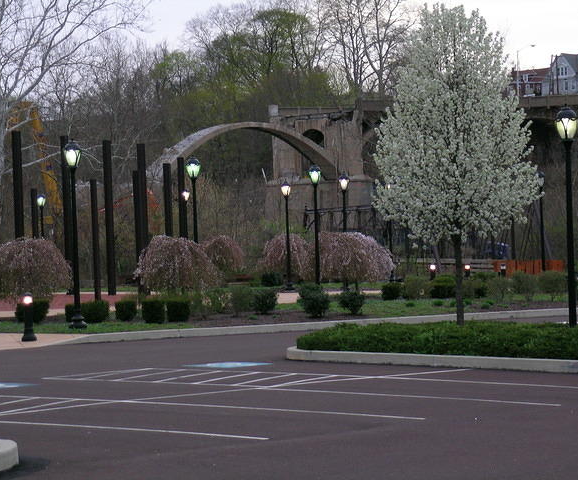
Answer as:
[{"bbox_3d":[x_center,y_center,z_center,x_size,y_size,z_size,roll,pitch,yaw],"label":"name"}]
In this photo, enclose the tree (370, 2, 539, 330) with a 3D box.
[{"bbox_3d":[3.189,-1.281,35.800,3.100,6.341,3.100,-2,0,0],"label":"tree"}]

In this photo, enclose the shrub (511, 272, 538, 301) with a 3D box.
[{"bbox_3d":[7.198,1.429,57.621,0.807,0.871,0.807,-2,0,0],"label":"shrub"}]

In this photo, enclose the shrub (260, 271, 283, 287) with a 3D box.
[{"bbox_3d":[-0.778,1.815,87.761,1.067,0.698,1.067,-2,0,0],"label":"shrub"}]

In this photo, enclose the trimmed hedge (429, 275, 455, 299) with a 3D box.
[{"bbox_3d":[5.104,1.541,62.500,0.895,0.795,0.850,-2,1,0],"label":"trimmed hedge"}]

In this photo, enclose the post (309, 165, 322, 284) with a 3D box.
[{"bbox_3d":[0.924,-0.329,62.000,0.410,4.309,0.410,-2,0,0],"label":"post"}]

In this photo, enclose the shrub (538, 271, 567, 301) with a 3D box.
[{"bbox_3d":[8.454,1.460,60.500,0.962,0.962,0.950,-2,1,0],"label":"shrub"}]

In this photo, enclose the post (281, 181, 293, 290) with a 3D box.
[{"bbox_3d":[-0.048,-0.195,79.542,0.460,4.627,0.460,-2,0,0],"label":"post"}]

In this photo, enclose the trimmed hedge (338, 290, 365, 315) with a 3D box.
[{"bbox_3d":[1.707,1.707,51.500,0.765,0.655,0.750,-2,1,0],"label":"trimmed hedge"}]

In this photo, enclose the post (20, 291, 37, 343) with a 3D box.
[{"bbox_3d":[-5.722,1.706,41.500,0.352,1.100,0.340,-2,1,0],"label":"post"}]

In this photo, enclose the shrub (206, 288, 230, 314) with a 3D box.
[{"bbox_3d":[-2.072,1.771,54.739,0.694,0.726,0.694,-2,0,0],"label":"shrub"}]

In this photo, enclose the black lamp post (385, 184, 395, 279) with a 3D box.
[{"bbox_3d":[4.840,-0.367,89.465,0.460,4.720,0.460,-2,0,0],"label":"black lamp post"}]

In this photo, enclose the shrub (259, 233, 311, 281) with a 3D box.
[{"bbox_3d":[-0.162,0.897,93.697,2.733,2.509,2.733,-2,0,0],"label":"shrub"}]

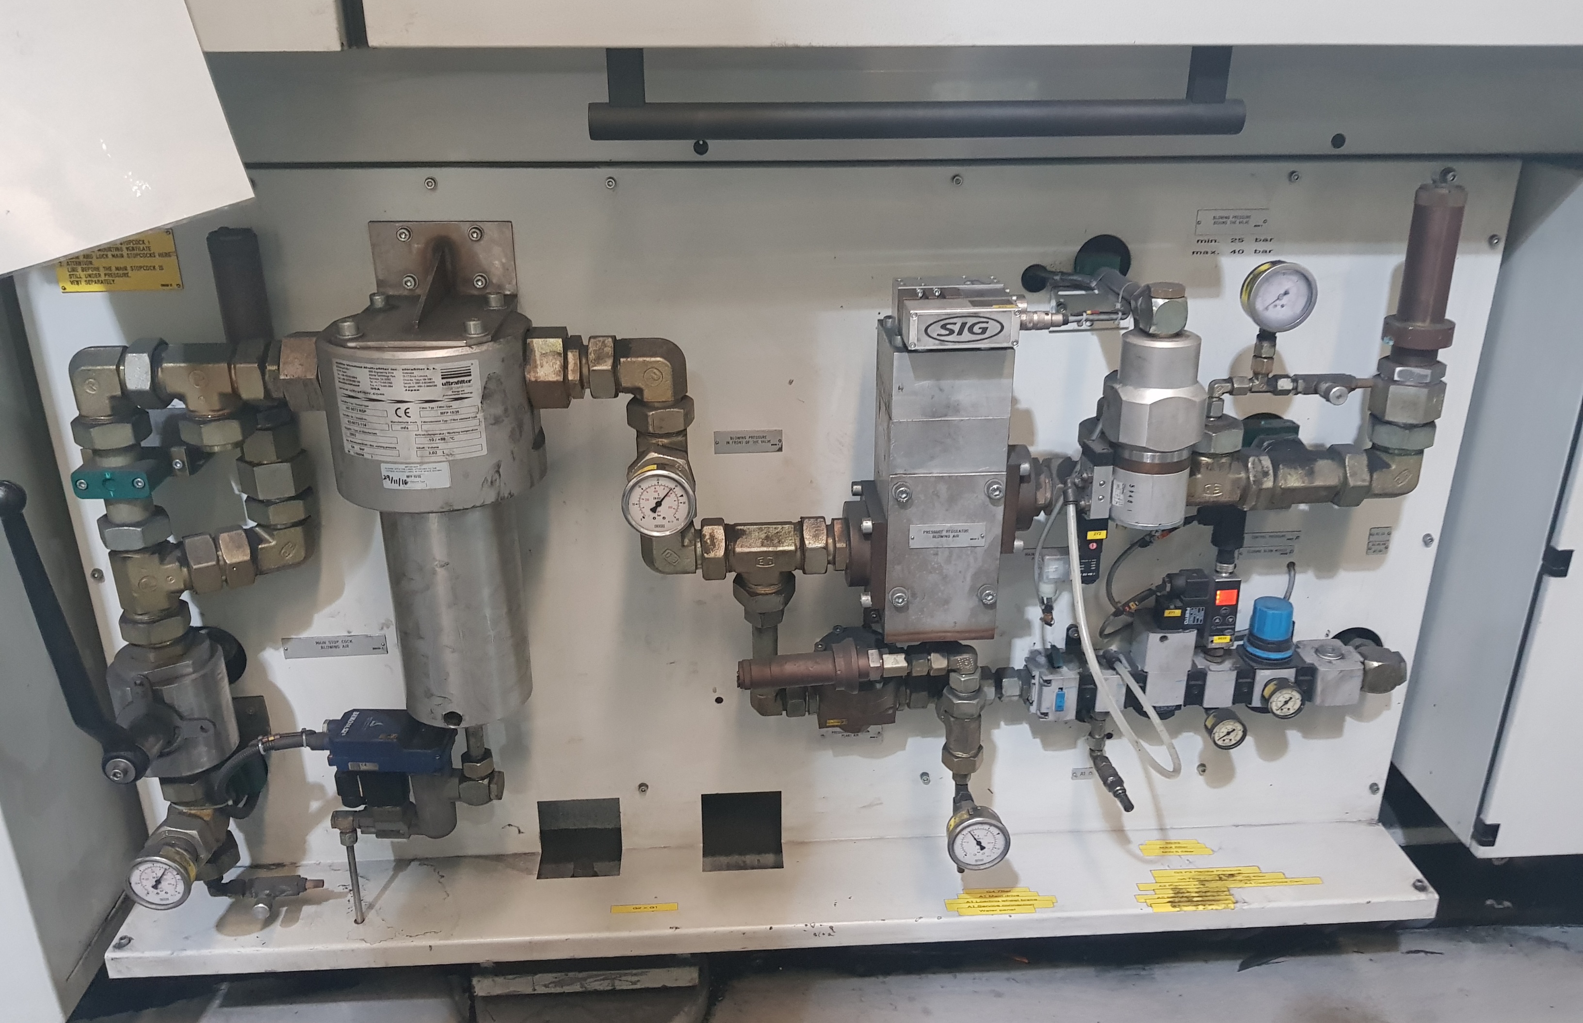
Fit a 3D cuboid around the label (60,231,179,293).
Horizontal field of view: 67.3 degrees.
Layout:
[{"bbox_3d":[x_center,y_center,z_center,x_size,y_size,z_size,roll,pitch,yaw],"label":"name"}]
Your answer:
[{"bbox_3d":[-0.675,-0.251,1.189,0.118,0.062,0.002,-1,21,-3],"label":"label"}]

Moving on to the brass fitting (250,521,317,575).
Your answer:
[{"bbox_3d":[-0.543,0.032,1.268,0.058,0.055,0.049,-17,27,-35],"label":"brass fitting"}]

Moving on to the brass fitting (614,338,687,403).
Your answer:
[{"bbox_3d":[-0.134,-0.137,1.135,0.065,0.055,0.048,-1,22,-3],"label":"brass fitting"}]

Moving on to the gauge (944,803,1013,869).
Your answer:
[{"bbox_3d":[0.212,0.369,1.346,0.067,0.067,0.033,-1,22,-3],"label":"gauge"}]

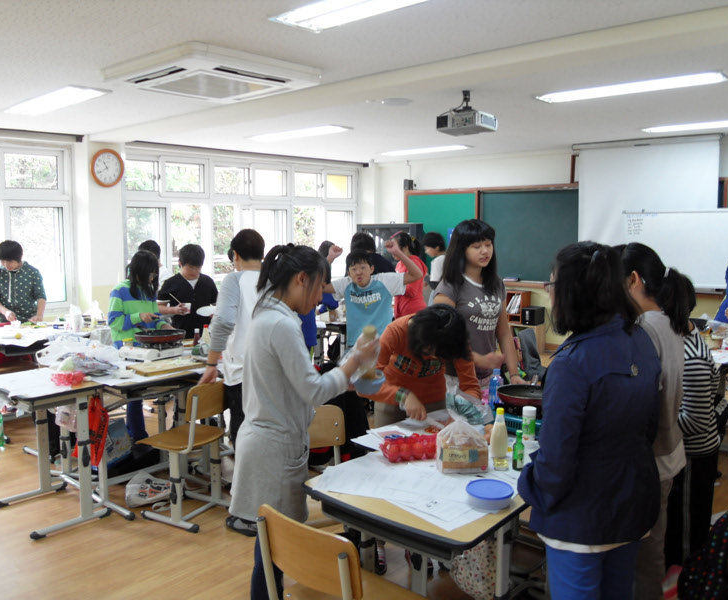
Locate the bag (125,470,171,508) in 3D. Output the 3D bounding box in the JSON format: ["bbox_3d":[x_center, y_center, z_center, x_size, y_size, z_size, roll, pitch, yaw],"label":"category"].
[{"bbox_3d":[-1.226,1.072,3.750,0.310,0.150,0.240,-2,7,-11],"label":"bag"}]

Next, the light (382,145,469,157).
[{"bbox_3d":[0.683,-1.707,7.533,1.260,0.080,0.310,6,9,39],"label":"light"}]

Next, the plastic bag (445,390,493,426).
[{"bbox_3d":[0.391,0.402,2.420,0.180,0.150,0.120,1,7,9],"label":"plastic bag"}]

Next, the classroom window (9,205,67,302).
[{"bbox_3d":[-3.019,-0.408,5.995,0.060,0.900,0.550,6,9,39],"label":"classroom window"}]

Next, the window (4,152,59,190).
[{"bbox_3d":[-3.608,-1.384,7.023,0.060,0.400,0.560,7,10,42],"label":"window"}]

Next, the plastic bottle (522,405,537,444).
[{"bbox_3d":[0.690,0.507,2.697,0.057,0.150,0.057,0,7,0],"label":"plastic bottle"}]

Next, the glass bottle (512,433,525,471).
[{"bbox_3d":[0.568,0.550,2.371,0.045,0.143,0.045,0,7,0],"label":"glass bottle"}]

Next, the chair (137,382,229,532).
[{"bbox_3d":[-0.993,0.818,3.644,0.450,0.790,0.400,4,8,30],"label":"chair"}]

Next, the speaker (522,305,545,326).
[{"bbox_3d":[2.023,0.191,7.729,0.160,0.185,0.250,6,9,39],"label":"speaker"}]

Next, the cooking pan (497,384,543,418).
[{"bbox_3d":[0.744,0.430,2.888,0.300,0.060,0.340,2,7,12],"label":"cooking pan"}]

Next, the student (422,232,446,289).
[{"bbox_3d":[0.695,0.103,6.494,0.340,1.530,0.420,1,7,7],"label":"student"}]

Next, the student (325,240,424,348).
[{"bbox_3d":[0.055,0.348,4.200,0.620,1.470,0.360,1,7,12],"label":"student"}]

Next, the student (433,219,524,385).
[{"bbox_3d":[0.557,0.416,3.120,0.440,1.600,0.290,-5,9,-33],"label":"student"}]

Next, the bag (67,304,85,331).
[{"bbox_3d":[-2.385,0.148,5.336,0.140,0.210,0.120,0,7,0],"label":"bag"}]

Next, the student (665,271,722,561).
[{"bbox_3d":[1.470,0.551,2.950,0.290,1.370,0.400,6,9,39],"label":"student"}]

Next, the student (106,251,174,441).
[{"bbox_3d":[-1.651,0.345,4.843,0.400,1.430,0.380,6,10,42],"label":"student"}]

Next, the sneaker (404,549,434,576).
[{"bbox_3d":[0.270,1.233,3.133,0.090,0.096,0.240,-1,7,-12],"label":"sneaker"}]

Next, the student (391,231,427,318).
[{"bbox_3d":[0.400,0.164,5.945,0.360,1.540,0.430,1,7,6],"label":"student"}]

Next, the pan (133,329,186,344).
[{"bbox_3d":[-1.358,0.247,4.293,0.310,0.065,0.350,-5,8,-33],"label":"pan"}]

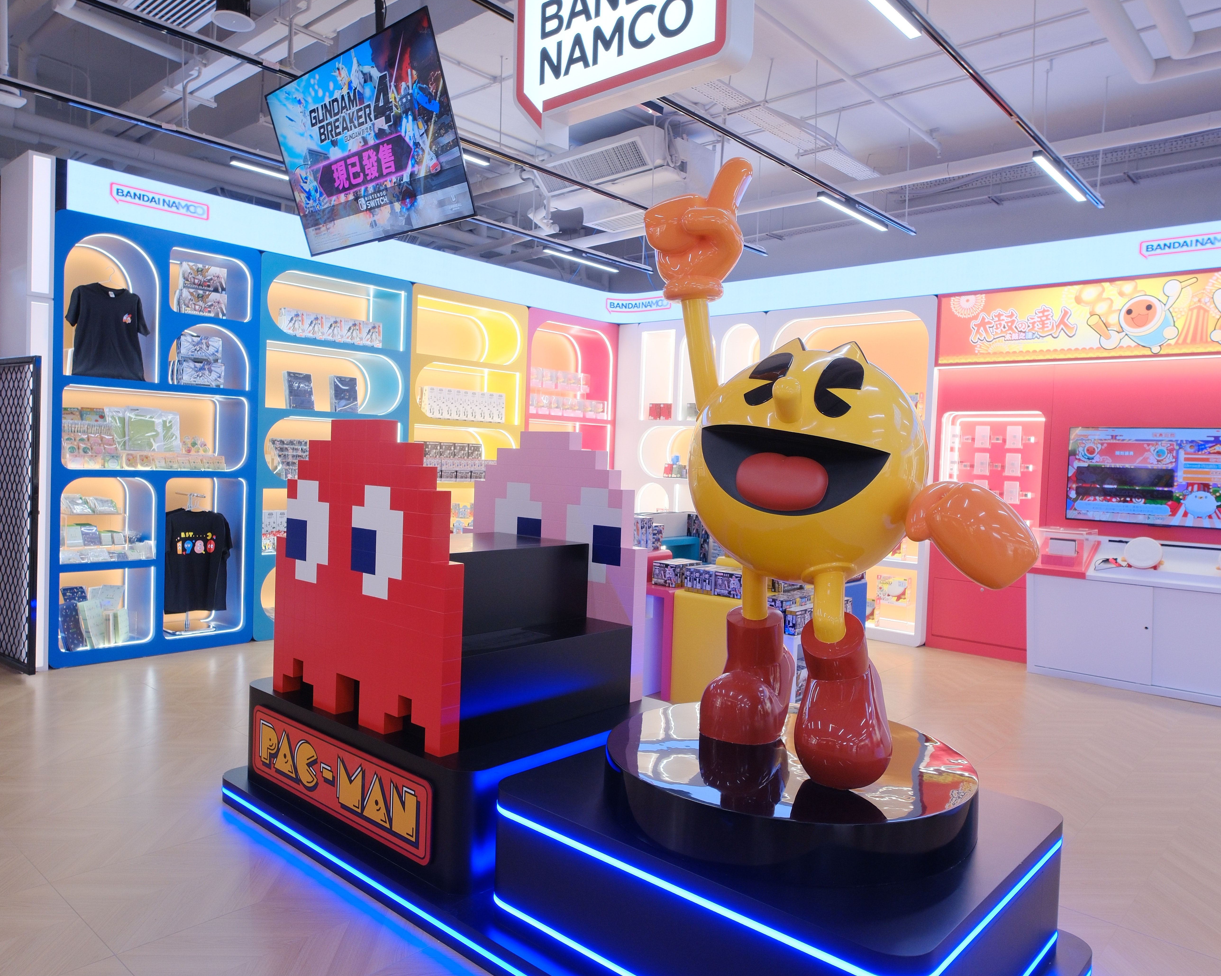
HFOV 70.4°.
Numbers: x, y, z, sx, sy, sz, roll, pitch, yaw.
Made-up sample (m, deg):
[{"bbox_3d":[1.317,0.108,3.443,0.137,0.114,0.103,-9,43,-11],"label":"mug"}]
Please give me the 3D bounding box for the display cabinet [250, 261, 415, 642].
[{"bbox_3d":[-2.230,-0.292,6.683,0.486,2.707,1.258,3,3,41],"label":"display cabinet"}]

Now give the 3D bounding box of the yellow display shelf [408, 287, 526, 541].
[{"bbox_3d":[-1.392,-0.301,7.636,0.486,2.713,1.272,3,3,41],"label":"yellow display shelf"}]

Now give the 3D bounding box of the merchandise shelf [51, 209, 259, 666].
[{"bbox_3d":[-3.059,-0.286,5.739,0.486,2.707,1.246,3,3,41],"label":"merchandise shelf"}]

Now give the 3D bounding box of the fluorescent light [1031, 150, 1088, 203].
[{"bbox_3d":[2.607,-1.799,4.989,0.060,0.050,0.950,3,3,41],"label":"fluorescent light"}]

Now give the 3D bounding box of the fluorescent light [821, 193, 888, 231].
[{"bbox_3d":[1.653,-1.855,5.805,0.060,0.050,0.953,3,3,41],"label":"fluorescent light"}]

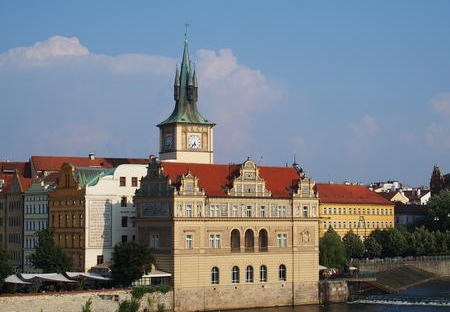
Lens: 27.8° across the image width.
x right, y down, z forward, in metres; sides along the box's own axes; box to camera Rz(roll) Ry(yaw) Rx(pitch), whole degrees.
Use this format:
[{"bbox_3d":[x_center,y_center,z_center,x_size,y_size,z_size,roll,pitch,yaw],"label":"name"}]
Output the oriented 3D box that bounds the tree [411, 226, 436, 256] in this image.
[{"bbox_3d":[42.515,18.596,194.171,5.600,7.530,5.600,0,-4,0],"label":"tree"}]

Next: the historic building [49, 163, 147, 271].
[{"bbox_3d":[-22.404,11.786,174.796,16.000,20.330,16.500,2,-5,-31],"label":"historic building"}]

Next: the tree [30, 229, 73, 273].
[{"bbox_3d":[-26.870,15.690,140.242,6.400,8.710,6.400,0,-4,0],"label":"tree"}]

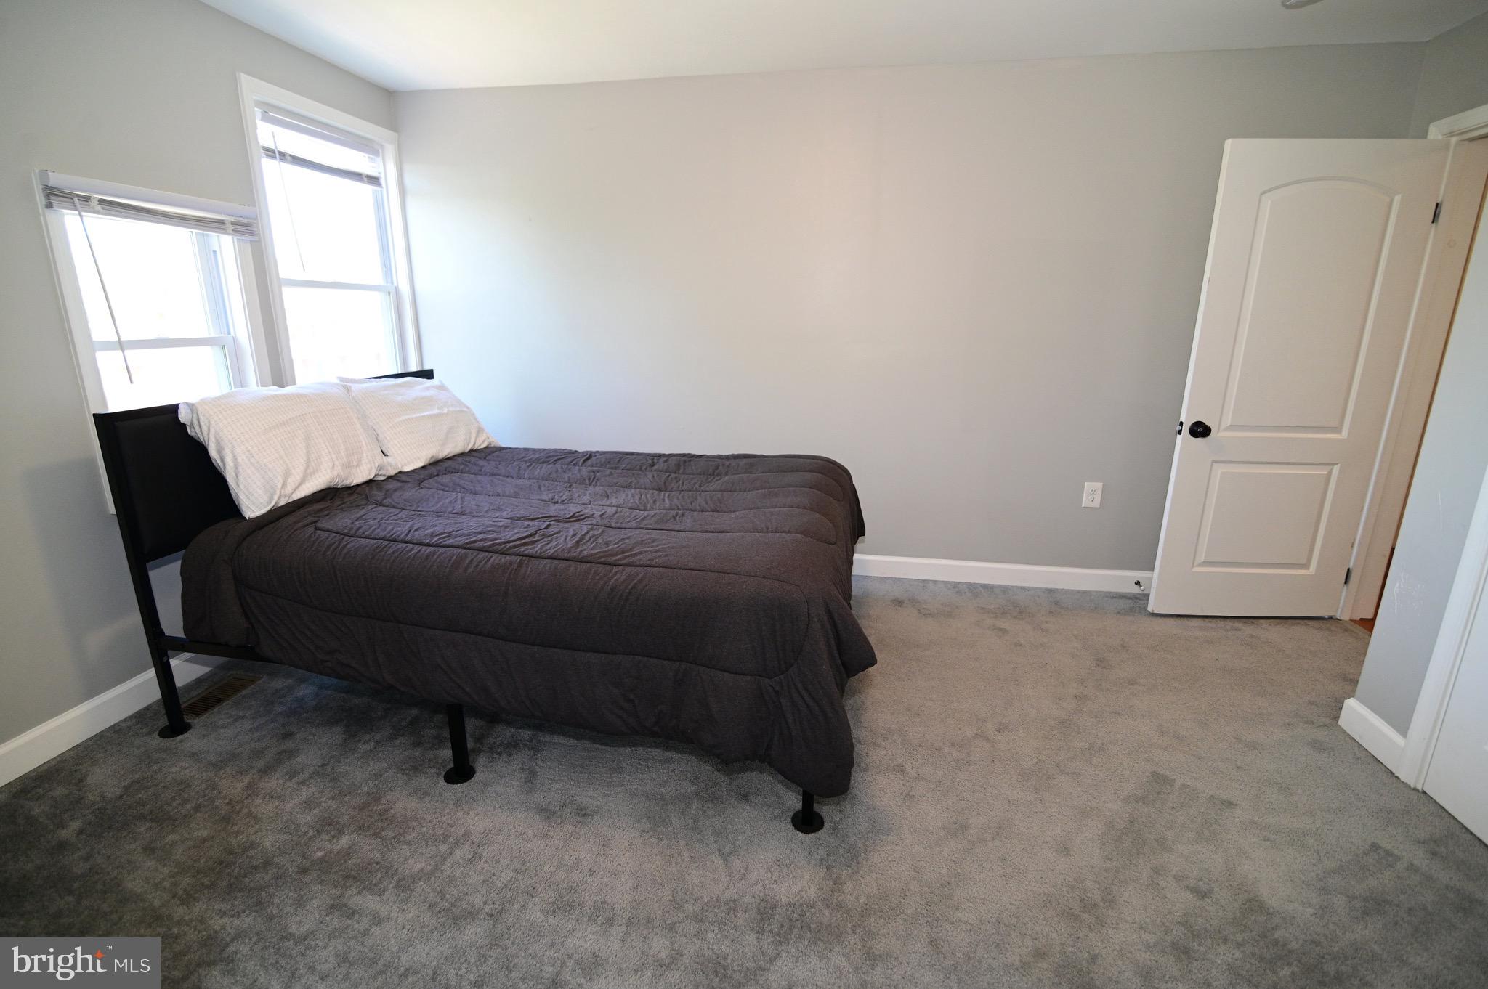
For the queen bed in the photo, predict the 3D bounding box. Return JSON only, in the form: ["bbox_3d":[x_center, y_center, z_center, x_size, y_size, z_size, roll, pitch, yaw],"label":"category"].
[{"bbox_3d":[-0.700,0.142,2.575,2.155,1.050,1.570,3,14,11],"label":"queen bed"}]

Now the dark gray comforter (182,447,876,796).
[{"bbox_3d":[-0.566,0.260,2.603,2.130,0.570,1.680,3,14,11],"label":"dark gray comforter"}]

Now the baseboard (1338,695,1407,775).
[{"bbox_3d":[2.001,0.763,2.098,0.016,0.106,0.280,3,14,12],"label":"baseboard"}]

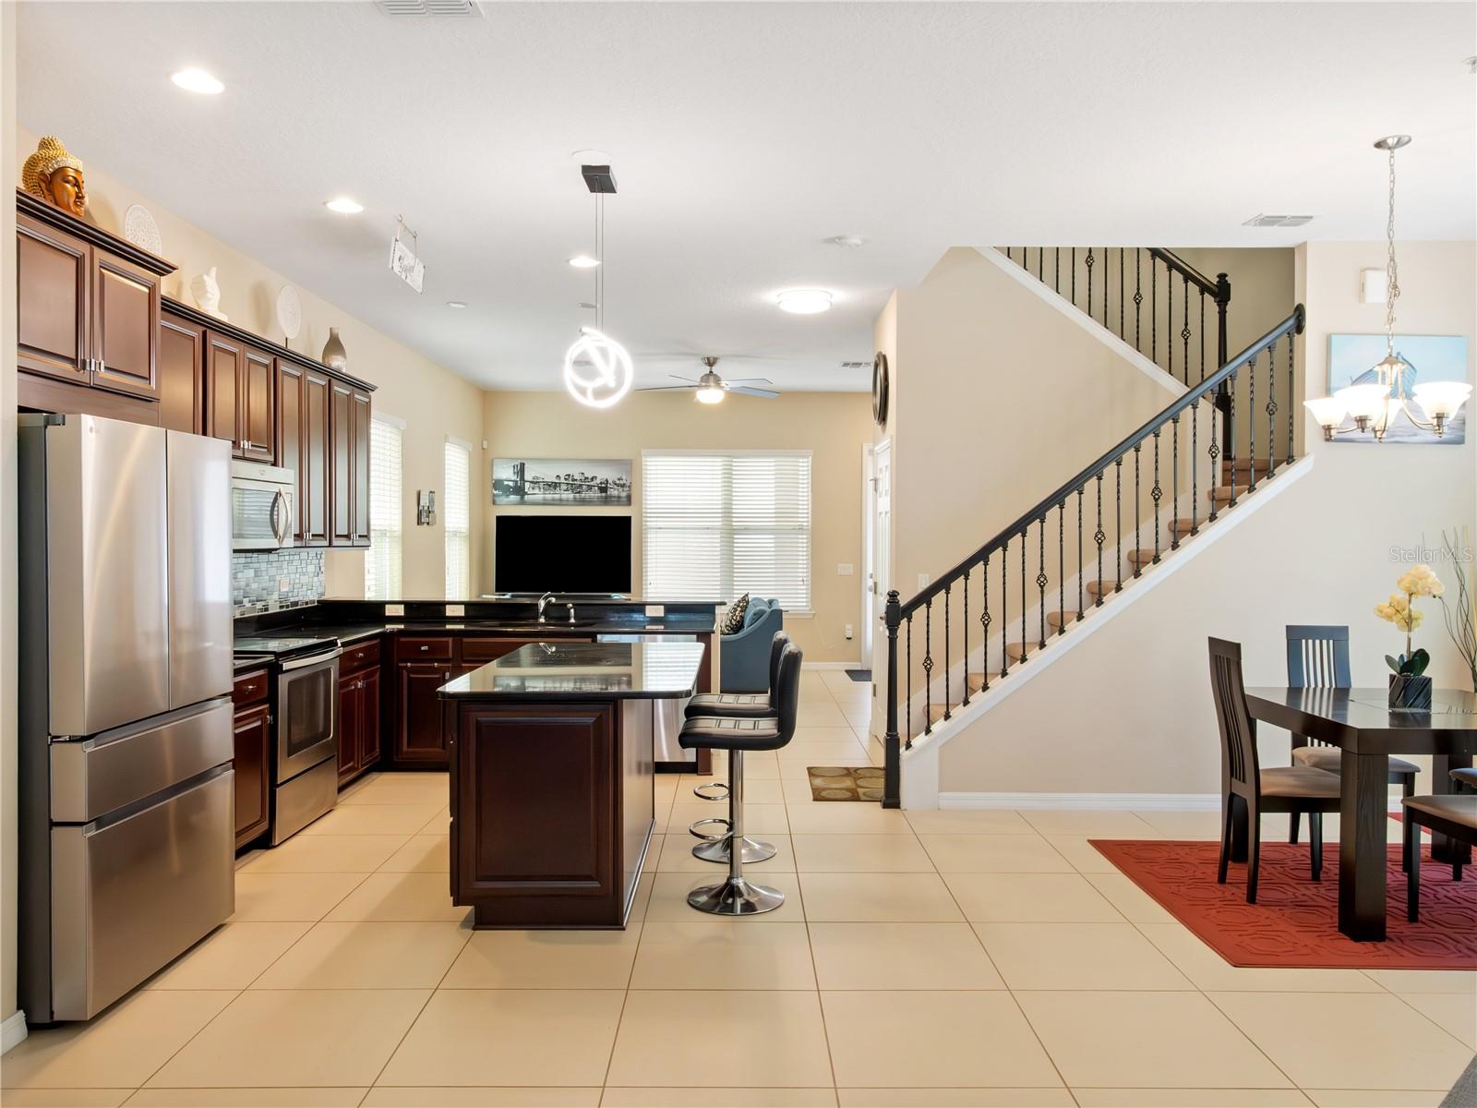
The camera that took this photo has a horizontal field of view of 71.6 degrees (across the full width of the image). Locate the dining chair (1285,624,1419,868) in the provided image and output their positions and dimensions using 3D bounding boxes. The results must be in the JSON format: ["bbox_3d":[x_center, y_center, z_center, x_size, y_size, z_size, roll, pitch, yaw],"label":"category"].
[{"bbox_3d":[2.728,0.852,4.620,0.421,1.004,0.548,0,1,8],"label":"dining chair"}]

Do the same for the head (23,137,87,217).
[{"bbox_3d":[-2.180,-1.164,3.264,0.183,0.319,0.167,0,1,6],"label":"head"}]

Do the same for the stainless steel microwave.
[{"bbox_3d":[-2.505,-0.224,4.945,0.406,0.416,0.730,0,1,0],"label":"stainless steel microwave"}]

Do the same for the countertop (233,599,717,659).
[{"bbox_3d":[-1.476,0.415,5.667,2.730,0.185,2.920,0,1,0],"label":"countertop"}]

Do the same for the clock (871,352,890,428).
[{"bbox_3d":[0.988,-1.139,7.130,0.047,0.520,0.530,0,1,0],"label":"clock"}]

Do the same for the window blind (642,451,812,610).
[{"bbox_3d":[-0.122,-0.271,11.009,1.835,1.693,0.071,0,1,0],"label":"window blind"}]

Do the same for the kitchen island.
[{"bbox_3d":[-0.637,0.943,4.594,0.928,0.912,1.700,0,1,0],"label":"kitchen island"}]

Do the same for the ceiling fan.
[{"bbox_3d":[-0.248,-1.536,9.079,1.300,0.405,1.300,0,1,0],"label":"ceiling fan"}]

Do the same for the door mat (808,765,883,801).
[{"bbox_3d":[0.681,1.374,6.180,0.515,0.010,0.840,0,1,0],"label":"door mat"}]

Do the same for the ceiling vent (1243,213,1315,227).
[{"bbox_3d":[2.657,-1.622,4.990,0.284,0.025,0.203,0,1,0],"label":"ceiling vent"}]

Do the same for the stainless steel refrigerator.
[{"bbox_3d":[-2.292,0.489,3.401,0.781,1.795,0.892,0,1,0],"label":"stainless steel refrigerator"}]

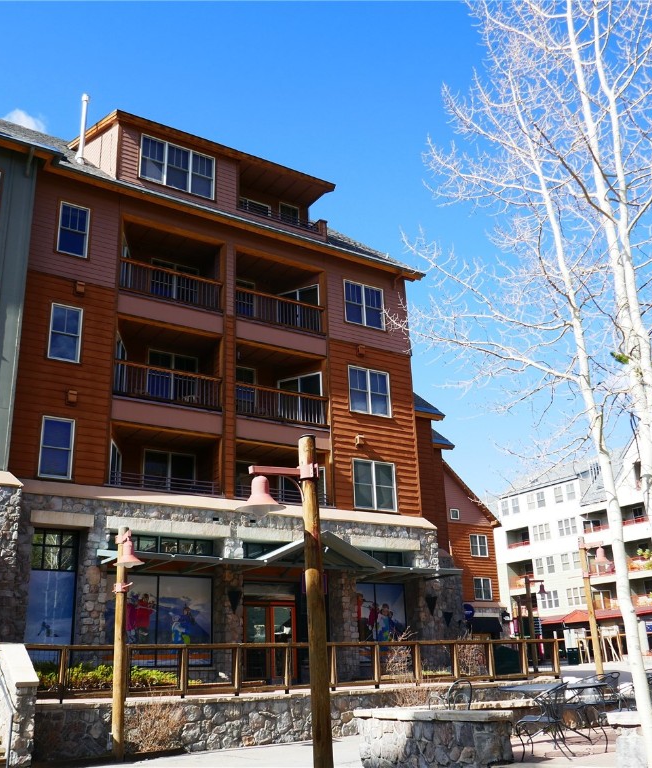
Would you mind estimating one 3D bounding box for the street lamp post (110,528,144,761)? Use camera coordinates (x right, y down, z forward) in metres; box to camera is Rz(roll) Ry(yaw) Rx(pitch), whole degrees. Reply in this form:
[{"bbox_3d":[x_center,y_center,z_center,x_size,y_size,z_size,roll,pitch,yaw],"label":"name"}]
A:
[{"bbox_3d":[-3.731,4.767,14.986,0.570,4.220,0.950,6,-21,-21],"label":"street lamp post"}]

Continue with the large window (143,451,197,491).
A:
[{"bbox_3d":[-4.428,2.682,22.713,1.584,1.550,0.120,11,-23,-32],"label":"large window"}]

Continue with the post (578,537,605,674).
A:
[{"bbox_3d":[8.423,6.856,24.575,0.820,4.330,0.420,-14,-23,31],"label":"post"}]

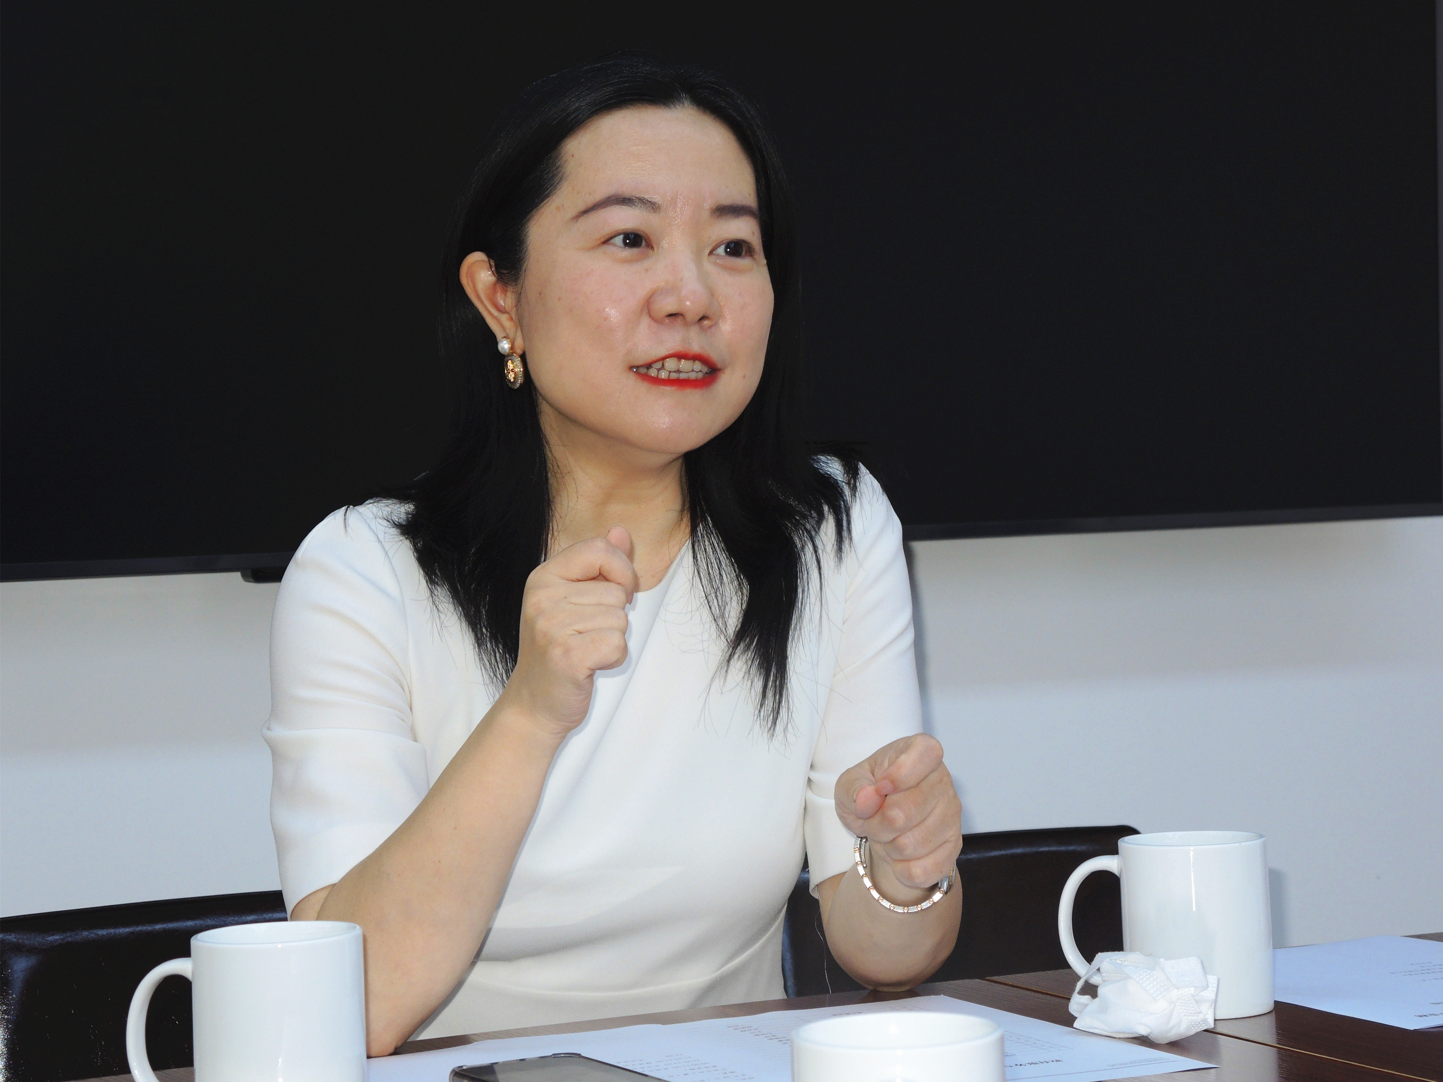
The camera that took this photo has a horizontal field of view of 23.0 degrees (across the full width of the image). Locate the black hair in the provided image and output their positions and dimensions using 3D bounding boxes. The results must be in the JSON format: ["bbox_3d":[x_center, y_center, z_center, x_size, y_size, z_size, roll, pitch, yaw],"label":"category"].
[{"bbox_3d":[-0.056,-0.085,2.050,0.265,0.390,0.240,-3,2,-26],"label":"black hair"}]

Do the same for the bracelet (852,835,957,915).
[{"bbox_3d":[0.097,0.171,1.880,0.058,0.058,0.012,-1,-22,3],"label":"bracelet"}]

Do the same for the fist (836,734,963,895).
[{"bbox_3d":[0.091,0.140,1.815,0.068,0.078,0.090,-2,-15,3],"label":"fist"}]

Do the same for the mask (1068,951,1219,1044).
[{"bbox_3d":[0.228,0.246,1.912,0.082,0.043,0.062,-2,2,0],"label":"mask"}]

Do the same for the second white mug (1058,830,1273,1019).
[{"bbox_3d":[0.248,0.214,1.984,0.117,0.096,0.083,-2,2,0],"label":"second white mug"}]

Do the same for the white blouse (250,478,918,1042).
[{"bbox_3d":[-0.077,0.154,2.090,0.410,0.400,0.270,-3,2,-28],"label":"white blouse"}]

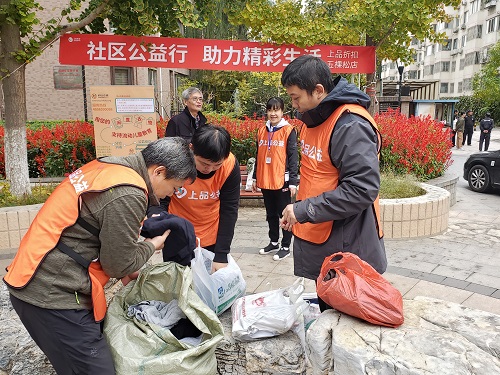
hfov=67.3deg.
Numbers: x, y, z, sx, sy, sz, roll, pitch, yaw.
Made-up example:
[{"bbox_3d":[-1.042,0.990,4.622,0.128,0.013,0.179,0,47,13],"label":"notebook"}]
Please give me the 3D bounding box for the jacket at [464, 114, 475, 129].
[{"bbox_3d":[10.537,-3.168,18.026,0.520,0.700,0.320,-1,11,-3],"label":"jacket"}]

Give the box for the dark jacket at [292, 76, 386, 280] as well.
[{"bbox_3d":[0.407,-0.044,1.671,0.390,0.860,0.480,-4,11,-20],"label":"dark jacket"}]

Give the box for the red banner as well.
[{"bbox_3d":[-0.364,-1.987,5.642,4.720,0.430,0.030,-1,11,-7],"label":"red banner"}]

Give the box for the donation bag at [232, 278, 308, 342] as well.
[{"bbox_3d":[0.077,0.496,1.489,0.280,0.190,0.210,2,11,8],"label":"donation bag"}]

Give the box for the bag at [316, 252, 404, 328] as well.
[{"bbox_3d":[0.443,0.412,1.504,0.330,0.250,0.230,1,11,6],"label":"bag"}]

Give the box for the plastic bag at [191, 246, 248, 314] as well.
[{"bbox_3d":[-0.143,0.406,1.655,0.240,0.270,0.170,-8,13,-36],"label":"plastic bag"}]

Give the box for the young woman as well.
[{"bbox_3d":[0.259,-0.065,3.754,0.480,1.610,0.310,4,11,18],"label":"young woman"}]

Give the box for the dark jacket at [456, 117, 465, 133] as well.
[{"bbox_3d":[9.401,-2.814,16.770,0.340,0.720,0.460,5,12,23],"label":"dark jacket"}]

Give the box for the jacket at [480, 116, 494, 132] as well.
[{"bbox_3d":[10.544,-2.797,16.671,0.620,0.700,0.320,6,12,29],"label":"jacket"}]

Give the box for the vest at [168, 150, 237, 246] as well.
[{"bbox_3d":[-0.228,0.053,1.802,0.390,0.540,0.260,2,39,11],"label":"vest"}]

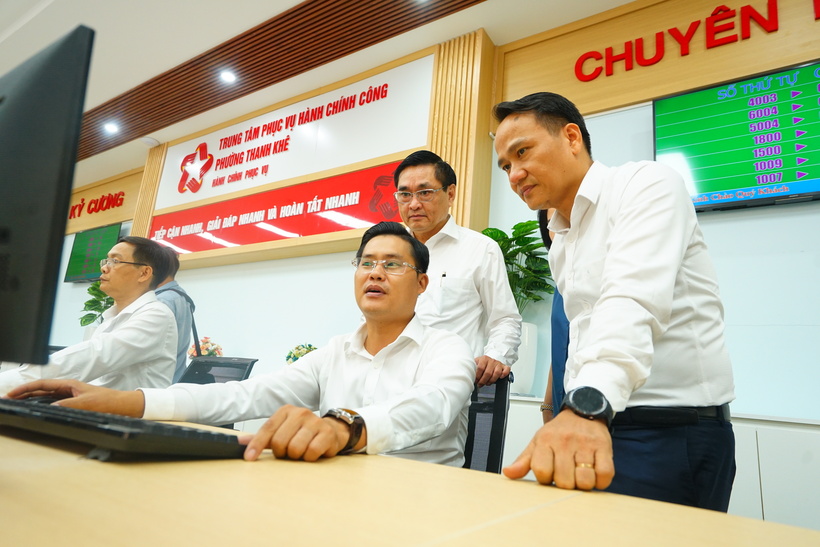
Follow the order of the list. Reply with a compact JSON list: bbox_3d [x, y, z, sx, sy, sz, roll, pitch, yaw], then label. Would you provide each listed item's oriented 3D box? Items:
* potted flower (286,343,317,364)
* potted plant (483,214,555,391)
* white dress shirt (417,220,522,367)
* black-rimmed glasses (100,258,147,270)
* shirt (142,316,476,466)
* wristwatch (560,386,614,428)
[{"bbox_3d":[-0.641,0.529,3.016,0.200,0.230,0.200,-4,-15,33],"label":"potted flower"},{"bbox_3d":[0.522,0.162,2.391,0.450,0.840,0.450,-4,-15,33],"label":"potted plant"},{"bbox_3d":[0.082,0.145,1.504,0.520,0.640,0.340,0,-14,19],"label":"white dress shirt"},{"bbox_3d":[-0.911,-0.026,1.620,0.138,0.042,0.142,-7,-14,41],"label":"black-rimmed glasses"},{"bbox_3d":[-0.156,0.317,0.985,0.520,0.500,0.600,-4,-15,33],"label":"shirt"},{"bbox_3d":[0.206,0.168,0.593,0.063,0.048,0.054,14,-52,22],"label":"wristwatch"}]

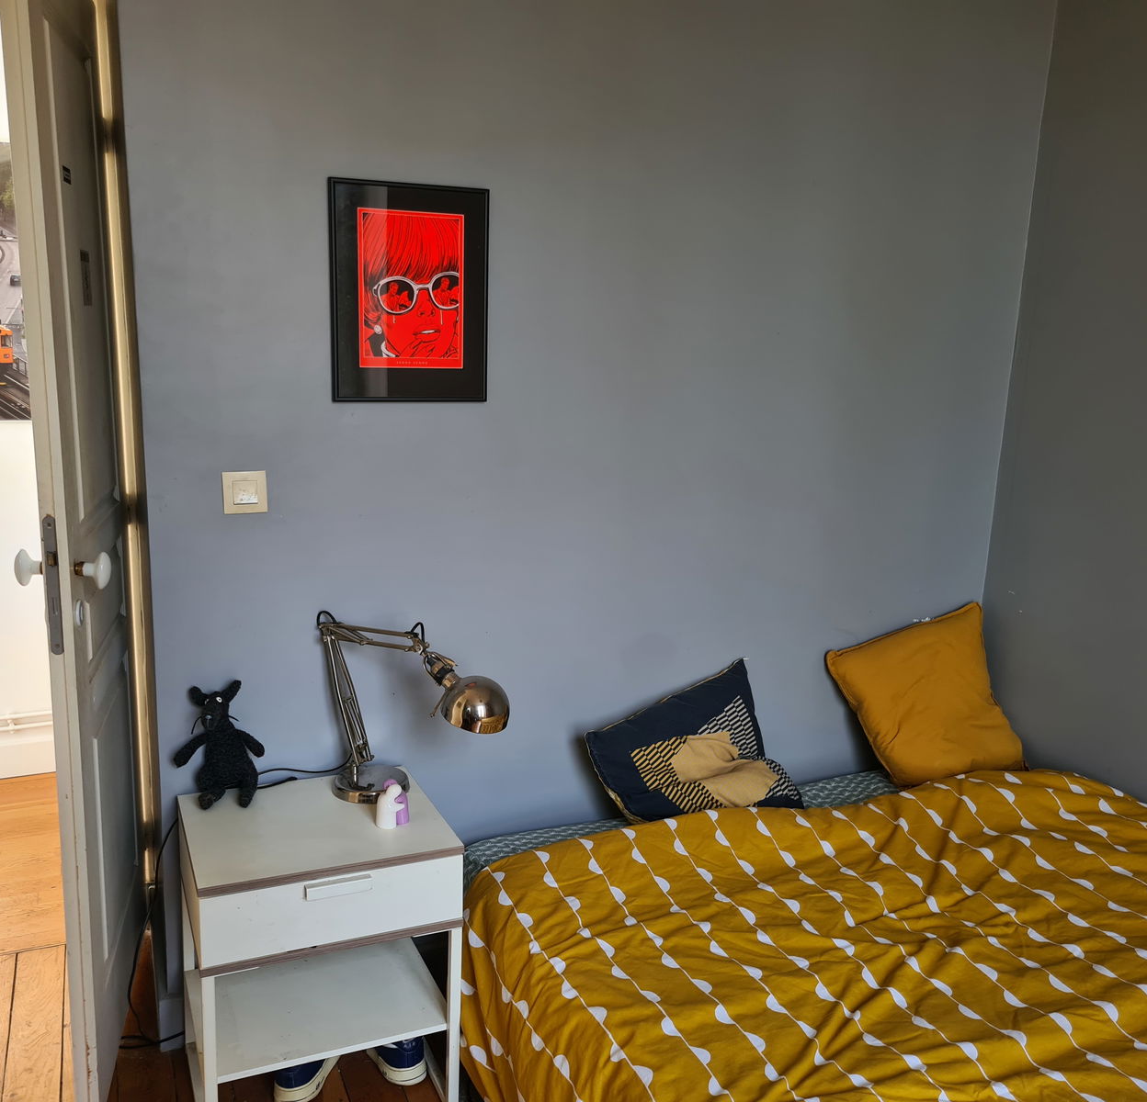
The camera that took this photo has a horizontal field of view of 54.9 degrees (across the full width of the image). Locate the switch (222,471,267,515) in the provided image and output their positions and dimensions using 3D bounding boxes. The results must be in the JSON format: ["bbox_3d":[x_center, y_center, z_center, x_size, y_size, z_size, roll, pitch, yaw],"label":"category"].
[{"bbox_3d":[-0.618,-0.110,2.082,0.080,0.080,0.012,-4,14,-23],"label":"switch"}]

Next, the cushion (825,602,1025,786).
[{"bbox_3d":[0.884,0.376,2.711,0.425,0.425,0.130,-11,-14,-21],"label":"cushion"}]

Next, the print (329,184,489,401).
[{"bbox_3d":[-0.312,-0.490,2.118,0.308,0.408,0.020,-4,14,-23],"label":"print"}]

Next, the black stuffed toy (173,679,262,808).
[{"bbox_3d":[-0.681,0.371,2.116,0.185,0.235,0.110,-4,15,-25],"label":"black stuffed toy"}]

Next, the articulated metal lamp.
[{"bbox_3d":[-0.287,0.324,2.086,0.455,0.366,0.197,11,16,33],"label":"articulated metal lamp"}]

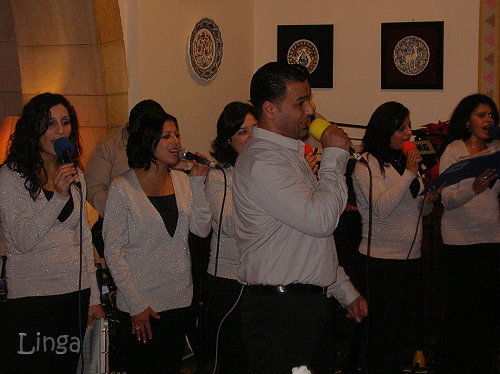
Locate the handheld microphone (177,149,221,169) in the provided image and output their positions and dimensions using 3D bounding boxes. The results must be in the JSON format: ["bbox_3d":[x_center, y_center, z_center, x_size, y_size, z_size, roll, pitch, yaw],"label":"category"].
[{"bbox_3d":[-0.222,-0.116,4.850,0.200,0.050,0.050,17,55,22],"label":"handheld microphone"}]

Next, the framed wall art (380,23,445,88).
[{"bbox_3d":[1.015,-0.817,6.943,0.415,0.415,0.030,3,7,30],"label":"framed wall art"}]

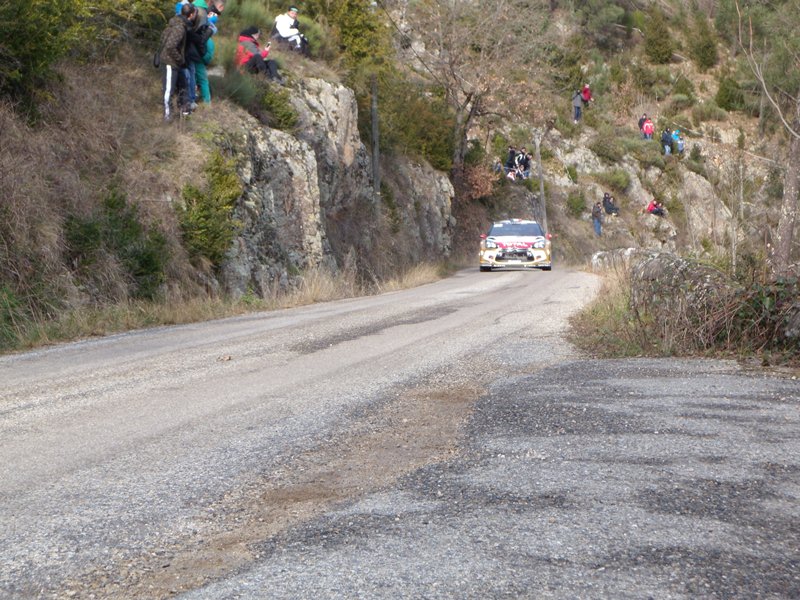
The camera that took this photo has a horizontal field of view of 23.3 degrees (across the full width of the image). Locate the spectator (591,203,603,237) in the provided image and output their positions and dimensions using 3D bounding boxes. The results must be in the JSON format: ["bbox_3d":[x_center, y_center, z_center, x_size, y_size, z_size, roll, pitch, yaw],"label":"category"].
[{"bbox_3d":[9.945,-4.051,98.000,0.550,1.730,0.450,-2,3,-37],"label":"spectator"}]

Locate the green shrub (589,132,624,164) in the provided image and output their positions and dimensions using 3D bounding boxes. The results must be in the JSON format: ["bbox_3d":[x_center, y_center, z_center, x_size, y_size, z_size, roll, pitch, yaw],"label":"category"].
[{"bbox_3d":[10.318,-7.570,97.000,1.800,1.550,1.600,0,2,0],"label":"green shrub"}]

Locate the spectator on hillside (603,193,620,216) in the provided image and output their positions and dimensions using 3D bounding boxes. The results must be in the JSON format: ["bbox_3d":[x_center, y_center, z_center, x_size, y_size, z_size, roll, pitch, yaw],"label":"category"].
[{"bbox_3d":[10.404,-4.673,95.500,0.800,1.120,0.600,1,2,41],"label":"spectator on hillside"}]

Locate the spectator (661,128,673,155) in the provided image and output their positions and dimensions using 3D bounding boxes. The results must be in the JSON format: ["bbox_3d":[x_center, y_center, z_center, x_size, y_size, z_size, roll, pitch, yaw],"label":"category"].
[{"bbox_3d":[14.029,-8.183,102.000,0.600,1.720,0.450,-2,3,-23],"label":"spectator"}]

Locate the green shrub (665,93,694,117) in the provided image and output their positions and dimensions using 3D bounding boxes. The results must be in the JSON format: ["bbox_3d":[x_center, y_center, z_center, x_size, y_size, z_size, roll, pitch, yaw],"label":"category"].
[{"bbox_3d":[14.686,-10.272,102.000,1.550,1.250,1.400,0,2,0],"label":"green shrub"}]

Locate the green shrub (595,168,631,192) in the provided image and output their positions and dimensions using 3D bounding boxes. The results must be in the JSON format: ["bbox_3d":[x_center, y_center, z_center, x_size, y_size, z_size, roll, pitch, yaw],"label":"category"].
[{"bbox_3d":[10.508,-5.909,96.000,1.750,1.200,1.500,0,2,0],"label":"green shrub"}]

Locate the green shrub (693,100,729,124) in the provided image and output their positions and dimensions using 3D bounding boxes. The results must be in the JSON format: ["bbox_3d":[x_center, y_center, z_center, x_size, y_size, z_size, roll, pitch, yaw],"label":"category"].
[{"bbox_3d":[17.274,-10.431,108.000,1.950,1.300,1.600,-1,2,0],"label":"green shrub"}]

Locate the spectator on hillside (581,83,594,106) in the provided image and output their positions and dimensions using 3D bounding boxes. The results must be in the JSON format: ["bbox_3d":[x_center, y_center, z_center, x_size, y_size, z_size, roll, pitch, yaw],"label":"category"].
[{"bbox_3d":[9.465,-10.071,98.000,0.520,1.680,0.400,-1,2,-17],"label":"spectator on hillside"}]

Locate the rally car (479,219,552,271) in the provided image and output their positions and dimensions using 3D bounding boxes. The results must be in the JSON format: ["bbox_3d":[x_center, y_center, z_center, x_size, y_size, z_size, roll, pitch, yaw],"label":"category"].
[{"bbox_3d":[3.080,-1.475,51.000,1.820,1.410,3.950,0,2,5],"label":"rally car"}]

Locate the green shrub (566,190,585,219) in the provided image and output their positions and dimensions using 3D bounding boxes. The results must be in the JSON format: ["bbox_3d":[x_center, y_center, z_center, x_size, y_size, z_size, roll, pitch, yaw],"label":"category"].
[{"bbox_3d":[8.819,-4.772,97.000,1.000,1.400,1.000,-1,2,0],"label":"green shrub"}]

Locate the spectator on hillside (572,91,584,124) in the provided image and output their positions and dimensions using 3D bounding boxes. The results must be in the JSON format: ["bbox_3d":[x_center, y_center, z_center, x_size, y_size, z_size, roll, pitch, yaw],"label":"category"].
[{"bbox_3d":[9.379,-10.120,102.000,0.600,1.750,0.450,-1,2,-18],"label":"spectator on hillside"}]

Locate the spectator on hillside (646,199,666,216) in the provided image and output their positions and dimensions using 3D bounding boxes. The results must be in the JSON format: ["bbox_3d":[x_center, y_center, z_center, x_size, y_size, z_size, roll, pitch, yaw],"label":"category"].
[{"bbox_3d":[12.898,-4.644,98.000,0.800,0.880,0.600,1,3,41],"label":"spectator on hillside"}]

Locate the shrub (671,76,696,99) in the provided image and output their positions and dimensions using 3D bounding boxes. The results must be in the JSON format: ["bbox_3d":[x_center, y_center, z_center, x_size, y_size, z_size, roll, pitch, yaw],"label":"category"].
[{"bbox_3d":[16.267,-12.150,111.000,1.350,1.250,1.200,-1,2,0],"label":"shrub"}]

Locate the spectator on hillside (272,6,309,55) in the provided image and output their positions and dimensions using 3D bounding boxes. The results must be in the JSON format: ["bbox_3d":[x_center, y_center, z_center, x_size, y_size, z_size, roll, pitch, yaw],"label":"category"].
[{"bbox_3d":[-2.256,-5.563,40.000,0.780,0.970,0.600,1,2,30],"label":"spectator on hillside"}]

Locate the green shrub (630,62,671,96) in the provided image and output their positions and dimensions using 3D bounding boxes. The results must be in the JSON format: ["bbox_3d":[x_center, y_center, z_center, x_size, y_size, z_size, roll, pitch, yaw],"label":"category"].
[{"bbox_3d":[13.420,-11.813,104.000,2.300,1.800,2.000,0,2,0],"label":"green shrub"}]

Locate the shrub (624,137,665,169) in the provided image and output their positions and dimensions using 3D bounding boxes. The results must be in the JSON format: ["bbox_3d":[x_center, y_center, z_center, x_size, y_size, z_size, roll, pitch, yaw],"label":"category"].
[{"bbox_3d":[12.784,-7.712,101.500,2.050,1.600,1.600,-1,2,0],"label":"shrub"}]

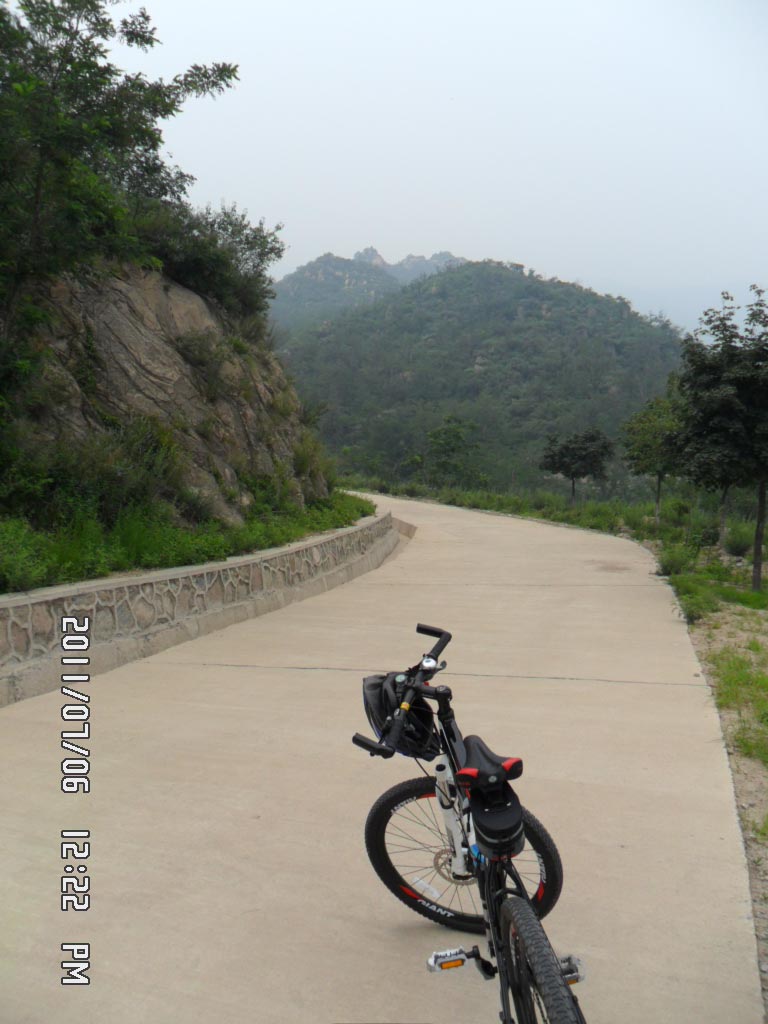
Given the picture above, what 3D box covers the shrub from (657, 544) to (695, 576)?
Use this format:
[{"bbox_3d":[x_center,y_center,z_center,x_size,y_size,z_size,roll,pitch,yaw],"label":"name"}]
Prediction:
[{"bbox_3d":[4.416,0.735,12.100,0.580,0.480,0.560,1,3,0],"label":"shrub"}]

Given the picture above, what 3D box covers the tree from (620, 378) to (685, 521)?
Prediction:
[{"bbox_3d":[7.847,-1.627,23.000,2.100,4.030,2.100,1,3,0],"label":"tree"}]

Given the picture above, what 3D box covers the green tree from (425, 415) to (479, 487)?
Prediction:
[{"bbox_3d":[3.859,-3.254,46.000,3.400,4.720,3.200,1,3,0],"label":"green tree"}]

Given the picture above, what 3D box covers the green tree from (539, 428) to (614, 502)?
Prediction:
[{"bbox_3d":[8.195,-1.894,34.000,3.200,3.320,3.000,1,3,0],"label":"green tree"}]

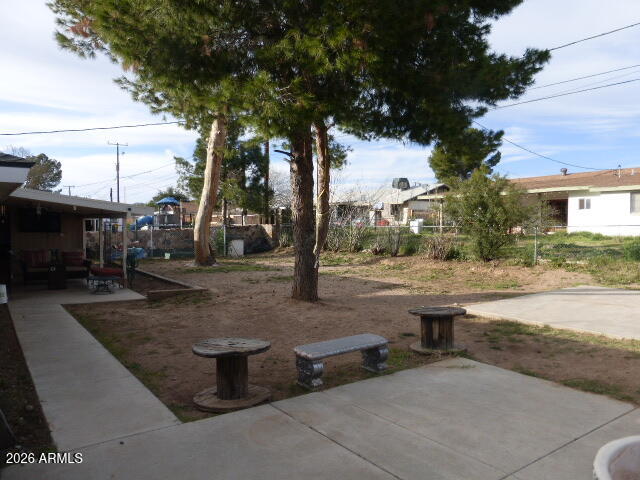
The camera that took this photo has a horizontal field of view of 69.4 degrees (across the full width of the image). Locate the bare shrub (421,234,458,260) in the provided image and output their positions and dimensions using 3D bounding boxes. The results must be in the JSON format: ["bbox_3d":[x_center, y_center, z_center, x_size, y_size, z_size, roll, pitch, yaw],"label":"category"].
[{"bbox_3d":[4.510,0.281,17.300,1.320,0.970,1.200,0,2,0],"label":"bare shrub"}]

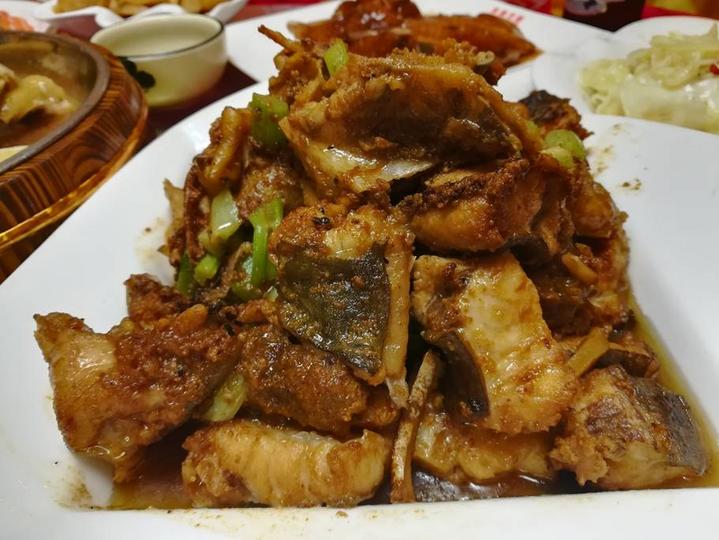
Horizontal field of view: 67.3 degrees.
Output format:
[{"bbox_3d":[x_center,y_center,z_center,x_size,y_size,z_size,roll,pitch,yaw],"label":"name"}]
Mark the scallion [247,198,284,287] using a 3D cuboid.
[{"bbox_3d":[-0.043,-0.013,0.247,0.016,0.040,0.015,3,2,-10],"label":"scallion"}]

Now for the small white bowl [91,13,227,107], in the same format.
[{"bbox_3d":[-0.178,-0.193,0.499,0.114,0.051,0.114,-1,42,1],"label":"small white bowl"}]

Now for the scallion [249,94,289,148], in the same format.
[{"bbox_3d":[-0.047,-0.077,0.280,0.020,0.029,0.015,0,15,-10],"label":"scallion"}]

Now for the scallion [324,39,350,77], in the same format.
[{"bbox_3d":[-0.012,-0.112,0.285,0.012,0.021,0.010,11,21,-7],"label":"scallion"}]

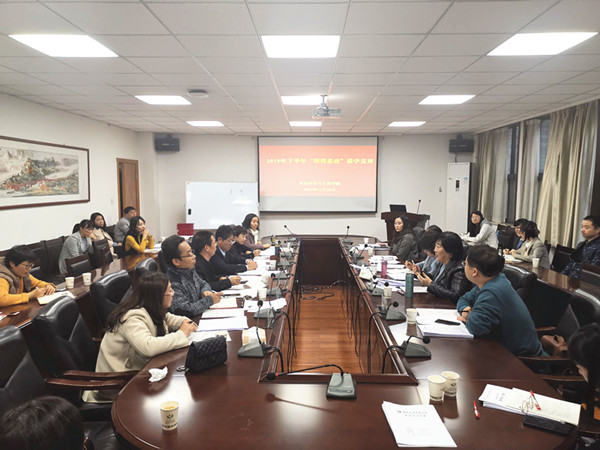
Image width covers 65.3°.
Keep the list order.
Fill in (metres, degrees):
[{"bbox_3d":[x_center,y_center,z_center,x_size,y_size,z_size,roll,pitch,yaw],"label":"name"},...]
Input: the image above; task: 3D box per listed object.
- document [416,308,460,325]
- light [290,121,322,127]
[{"bbox_3d":[0.950,0.619,3.165,0.300,0.020,0.340,1,5,9],"label":"document"},{"bbox_3d":[0.110,-1.826,8.359,0.590,0.050,0.590,0,5,1],"label":"light"}]

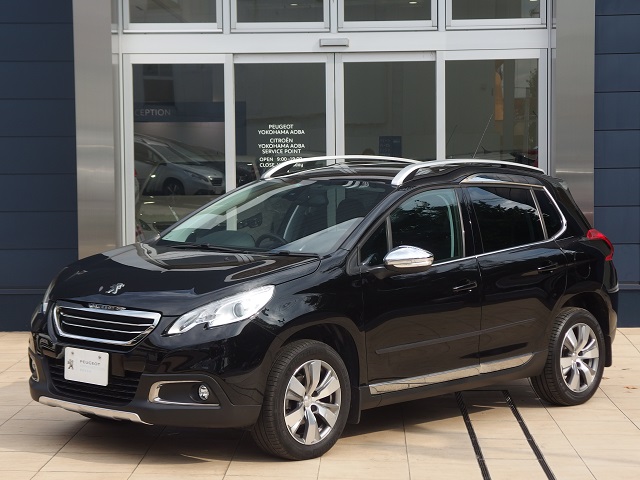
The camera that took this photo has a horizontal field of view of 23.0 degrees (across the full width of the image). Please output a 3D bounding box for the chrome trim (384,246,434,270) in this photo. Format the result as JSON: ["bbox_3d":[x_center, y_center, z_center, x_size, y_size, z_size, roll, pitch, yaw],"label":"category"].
[{"bbox_3d":[0.477,0.092,8.520,0.215,0.120,0.155,3,4,41],"label":"chrome trim"}]

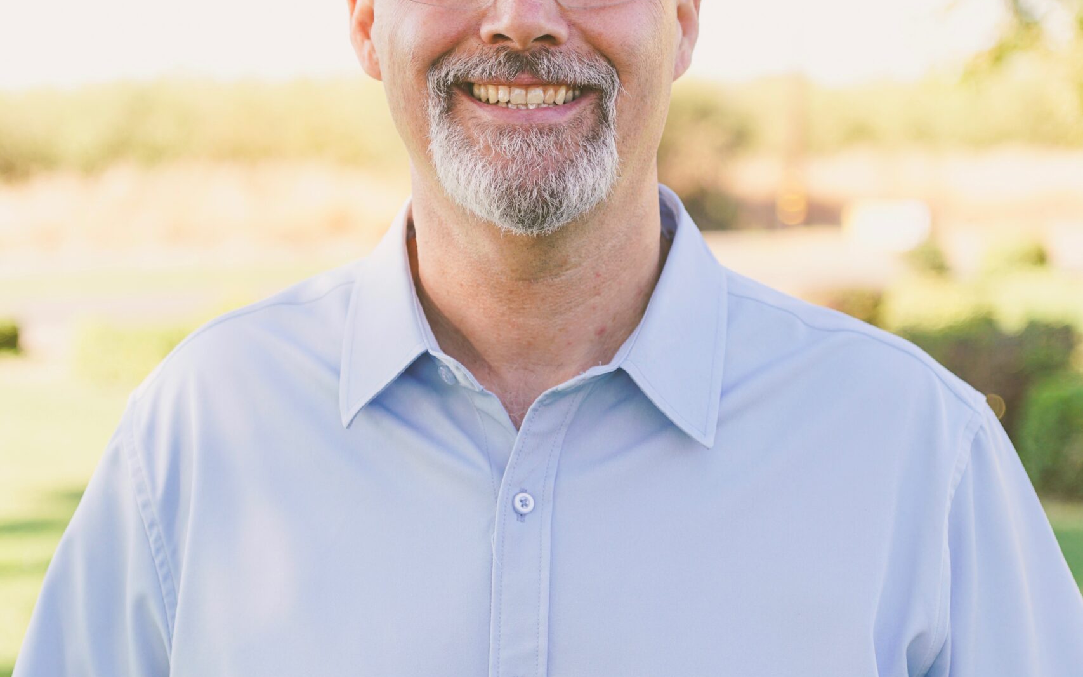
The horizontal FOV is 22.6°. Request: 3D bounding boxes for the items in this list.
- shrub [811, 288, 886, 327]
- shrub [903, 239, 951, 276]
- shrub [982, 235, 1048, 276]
[{"bbox_3d":[2.215,-0.187,19.500,0.550,0.360,0.500,0,4,0],"label":"shrub"},{"bbox_3d":[3.702,-0.762,26.000,0.480,0.420,0.480,0,4,0],"label":"shrub"},{"bbox_3d":[4.543,-0.780,26.000,0.700,0.430,0.620,0,4,0],"label":"shrub"}]

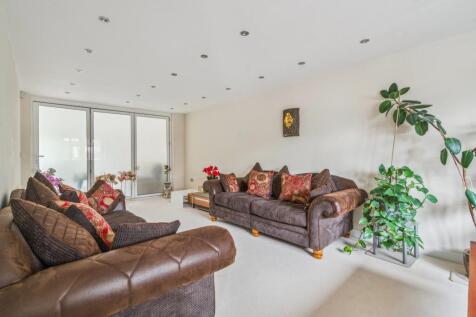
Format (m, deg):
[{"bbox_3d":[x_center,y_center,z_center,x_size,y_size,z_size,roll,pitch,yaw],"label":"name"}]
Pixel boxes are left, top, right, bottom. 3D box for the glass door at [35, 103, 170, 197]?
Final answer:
[{"bbox_3d":[-2.922,-0.046,5.027,2.758,2.158,0.090,-1,1,-44],"label":"glass door"}]

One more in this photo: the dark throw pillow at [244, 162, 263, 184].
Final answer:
[{"bbox_3d":[0.316,0.320,3.552,0.480,0.480,0.180,1,-27,46],"label":"dark throw pillow"}]

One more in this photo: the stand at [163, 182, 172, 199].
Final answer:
[{"bbox_3d":[-1.845,0.821,5.519,0.240,0.420,0.240,-1,1,-44],"label":"stand"}]

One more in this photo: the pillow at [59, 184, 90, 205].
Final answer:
[{"bbox_3d":[-1.338,0.416,1.860,0.160,0.430,0.440,-40,24,-30],"label":"pillow"}]

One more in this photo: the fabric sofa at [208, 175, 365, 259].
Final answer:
[{"bbox_3d":[0.520,0.630,3.170,0.959,0.818,2.300,-1,1,-44],"label":"fabric sofa"}]

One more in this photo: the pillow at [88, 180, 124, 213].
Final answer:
[{"bbox_3d":[-1.409,0.410,2.243,0.160,0.390,0.410,-29,-4,9],"label":"pillow"}]

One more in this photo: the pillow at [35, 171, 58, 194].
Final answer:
[{"bbox_3d":[-1.563,0.341,1.826,0.460,0.460,0.180,1,31,46],"label":"pillow"}]

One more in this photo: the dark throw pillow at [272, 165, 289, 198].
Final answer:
[{"bbox_3d":[0.699,0.351,3.149,0.480,0.480,0.180,1,-27,46],"label":"dark throw pillow"}]

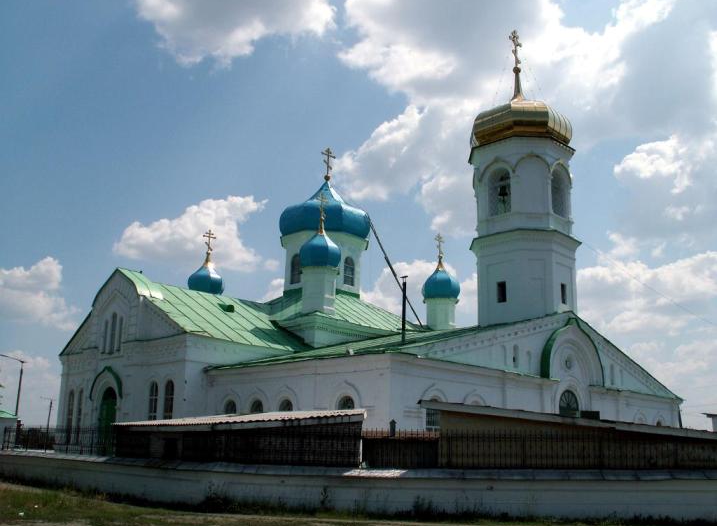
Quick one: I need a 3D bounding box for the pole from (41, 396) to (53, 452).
[{"bbox_3d":[-43.828,22.782,101.011,1.600,8.000,0.350,1,-14,0],"label":"pole"}]

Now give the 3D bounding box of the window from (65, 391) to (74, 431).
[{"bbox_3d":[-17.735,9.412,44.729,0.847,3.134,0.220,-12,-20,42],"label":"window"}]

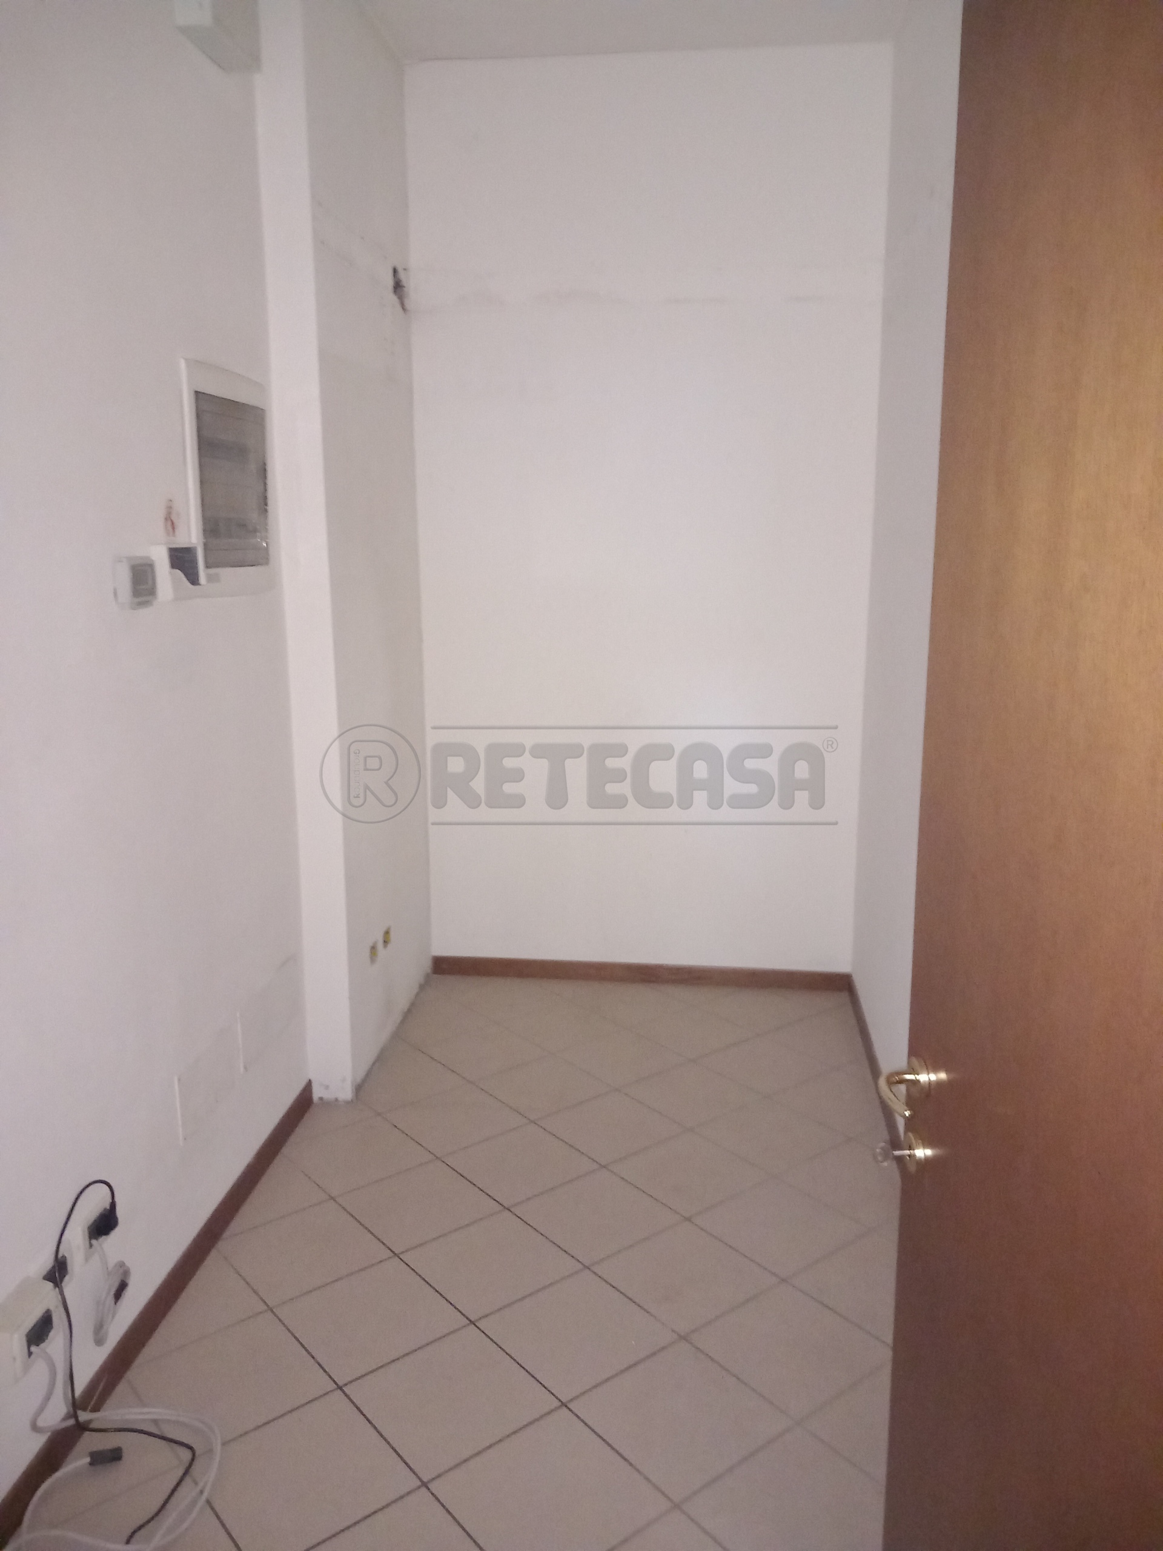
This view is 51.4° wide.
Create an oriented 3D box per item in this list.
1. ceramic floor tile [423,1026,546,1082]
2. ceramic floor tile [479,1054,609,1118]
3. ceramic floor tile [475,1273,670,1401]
[{"bbox_3d":[-0.304,0.858,3.740,0.300,0.010,0.300,-9,15,-38],"label":"ceramic floor tile"},{"bbox_3d":[-0.110,0.914,3.528,0.301,0.010,0.301,-9,15,-38],"label":"ceramic floor tile"},{"bbox_3d":[-0.010,1.128,2.450,0.300,0.010,0.300,-9,15,-38],"label":"ceramic floor tile"}]

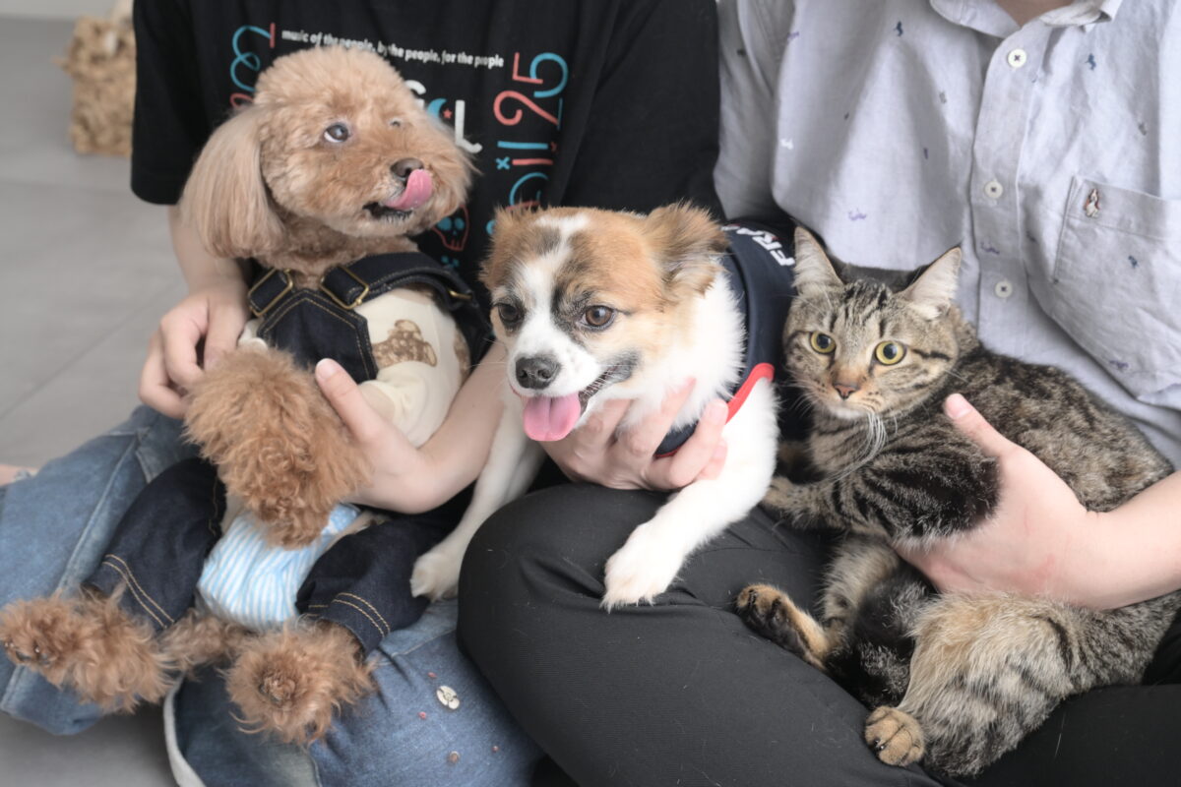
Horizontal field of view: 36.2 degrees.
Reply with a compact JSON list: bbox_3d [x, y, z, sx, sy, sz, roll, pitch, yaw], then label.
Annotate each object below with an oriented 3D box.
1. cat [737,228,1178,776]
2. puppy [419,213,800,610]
[{"bbox_3d":[0.235,0.049,1.125,0.326,0.286,0.219,-16,27,-34],"label":"cat"},{"bbox_3d":[0.041,-0.019,1.109,0.184,0.224,0.337,11,24,25],"label":"puppy"}]

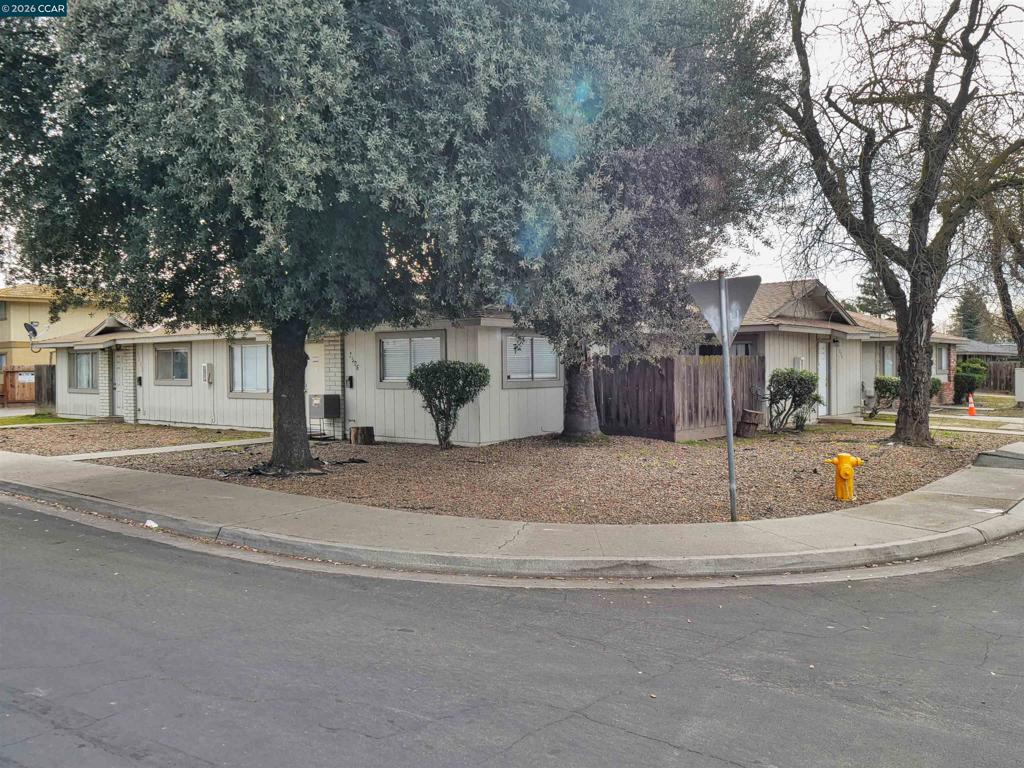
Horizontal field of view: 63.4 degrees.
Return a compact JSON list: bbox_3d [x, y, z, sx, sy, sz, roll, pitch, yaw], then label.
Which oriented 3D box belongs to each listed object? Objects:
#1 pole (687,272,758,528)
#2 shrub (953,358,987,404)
[{"bbox_3d":[2.370,0.140,9.030,0.860,2.720,0.100,-2,1,38],"label":"pole"},{"bbox_3d":[18.000,-0.100,32.600,1.350,1.800,1.350,0,1,39],"label":"shrub"}]

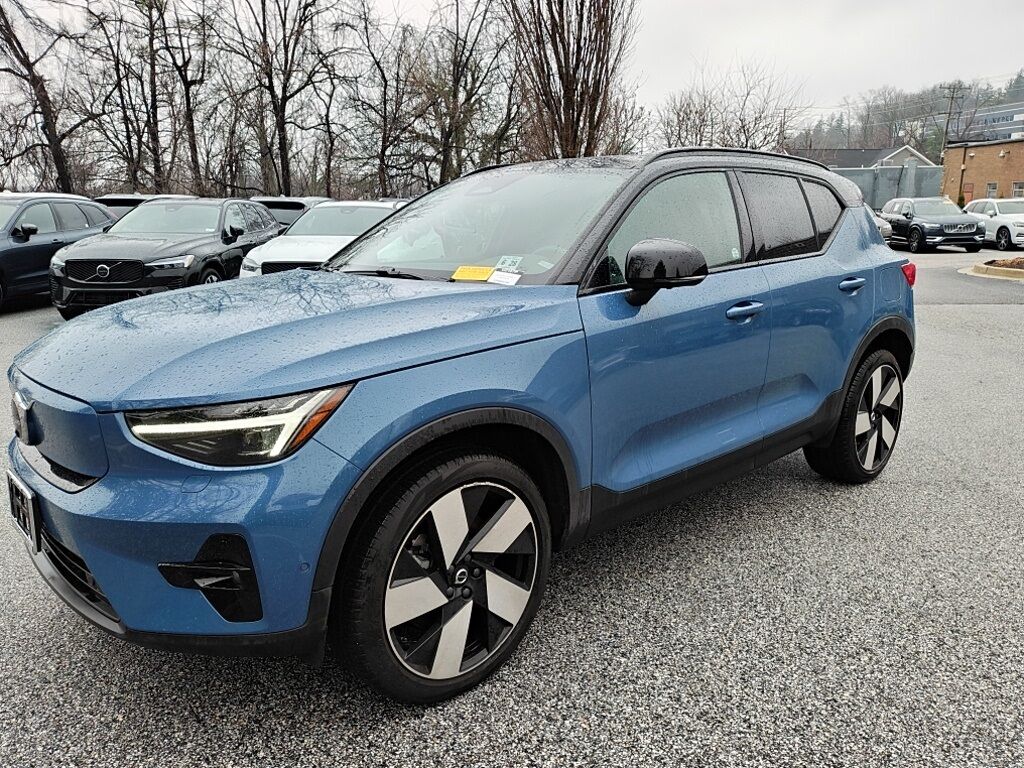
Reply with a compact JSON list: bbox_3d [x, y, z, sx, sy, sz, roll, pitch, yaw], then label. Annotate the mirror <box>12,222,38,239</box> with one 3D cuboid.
[{"bbox_3d":[-6.664,-2.100,10.150,0.260,0.190,0.180,1,12,4],"label":"mirror"}]

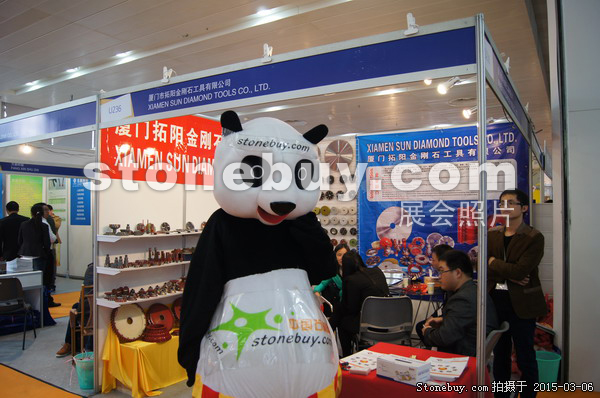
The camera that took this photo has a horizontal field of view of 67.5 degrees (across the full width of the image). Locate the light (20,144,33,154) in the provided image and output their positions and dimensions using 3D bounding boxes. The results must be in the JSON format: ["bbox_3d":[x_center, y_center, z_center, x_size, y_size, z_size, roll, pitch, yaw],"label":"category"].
[{"bbox_3d":[-3.044,-0.545,5.000,0.120,0.100,0.120,-1,-1,31],"label":"light"}]

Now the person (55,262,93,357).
[{"bbox_3d":[-2.200,1.008,4.713,0.750,1.280,0.580,-1,-2,41],"label":"person"}]

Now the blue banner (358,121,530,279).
[{"bbox_3d":[1.618,0.187,5.424,2.040,2.040,0.025,0,-1,31],"label":"blue banner"}]

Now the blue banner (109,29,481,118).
[{"bbox_3d":[-0.368,-0.743,2.960,2.860,0.200,0.040,-1,-1,31],"label":"blue banner"}]

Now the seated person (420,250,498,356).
[{"bbox_3d":[1.060,0.968,2.963,0.660,1.290,0.530,0,-1,21],"label":"seated person"}]

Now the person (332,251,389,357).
[{"bbox_3d":[0.550,1.032,3.932,0.550,1.200,0.750,1,-1,-34],"label":"person"}]

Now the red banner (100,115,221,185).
[{"bbox_3d":[-0.912,-0.502,4.984,0.020,0.720,2.860,0,-1,31],"label":"red banner"}]

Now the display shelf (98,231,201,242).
[{"bbox_3d":[-1.300,0.330,4.091,0.290,0.050,1.000,-1,-1,31],"label":"display shelf"}]

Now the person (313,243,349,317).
[{"bbox_3d":[0.370,1.048,4.712,0.550,1.200,0.700,0,-1,-18],"label":"person"}]

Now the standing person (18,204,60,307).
[{"bbox_3d":[-4.120,0.883,7.216,0.520,1.630,0.420,-1,-1,37],"label":"standing person"}]

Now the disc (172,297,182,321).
[{"bbox_3d":[-1.134,1.096,4.396,0.030,0.270,0.270,-20,-14,41],"label":"disc"}]

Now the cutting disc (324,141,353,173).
[{"bbox_3d":[0.521,-0.577,6.085,0.425,0.425,0.020,0,-1,31],"label":"cutting disc"}]

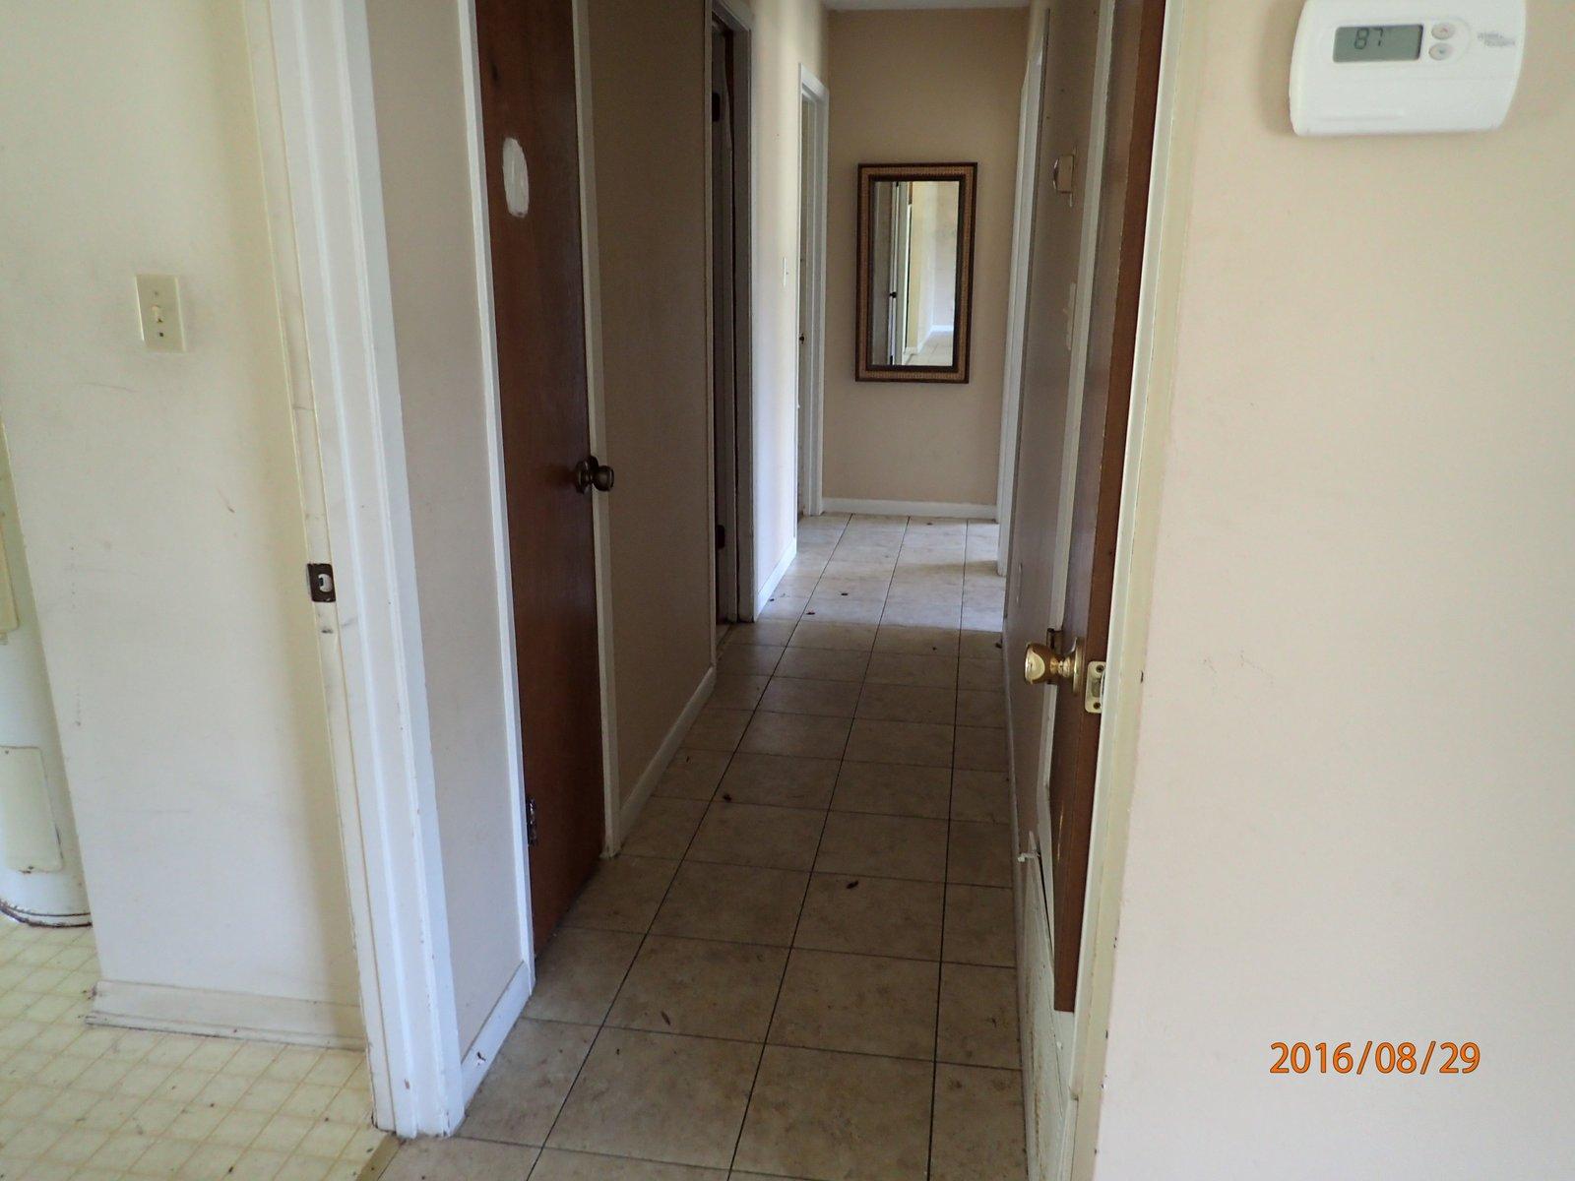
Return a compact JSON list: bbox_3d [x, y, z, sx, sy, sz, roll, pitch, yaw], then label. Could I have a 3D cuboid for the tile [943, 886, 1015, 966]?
[{"bbox_3d":[0.412,0.718,2.437,0.147,0.010,0.299,3,17,9],"label":"tile"}]

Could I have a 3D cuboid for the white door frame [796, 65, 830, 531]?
[{"bbox_3d":[0.059,-1.286,5.420,0.130,2.100,0.888,3,17,9],"label":"white door frame"}]

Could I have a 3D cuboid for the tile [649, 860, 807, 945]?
[{"bbox_3d":[-0.117,0.690,2.510,0.303,0.010,0.300,3,17,9],"label":"tile"}]

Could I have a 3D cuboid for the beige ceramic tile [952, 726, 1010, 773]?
[{"bbox_3d":[0.559,0.459,3.294,0.147,0.010,0.299,3,17,9],"label":"beige ceramic tile"}]

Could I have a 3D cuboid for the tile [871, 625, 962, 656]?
[{"bbox_3d":[0.476,0.189,4.175,0.303,0.010,0.300,3,17,9],"label":"tile"}]

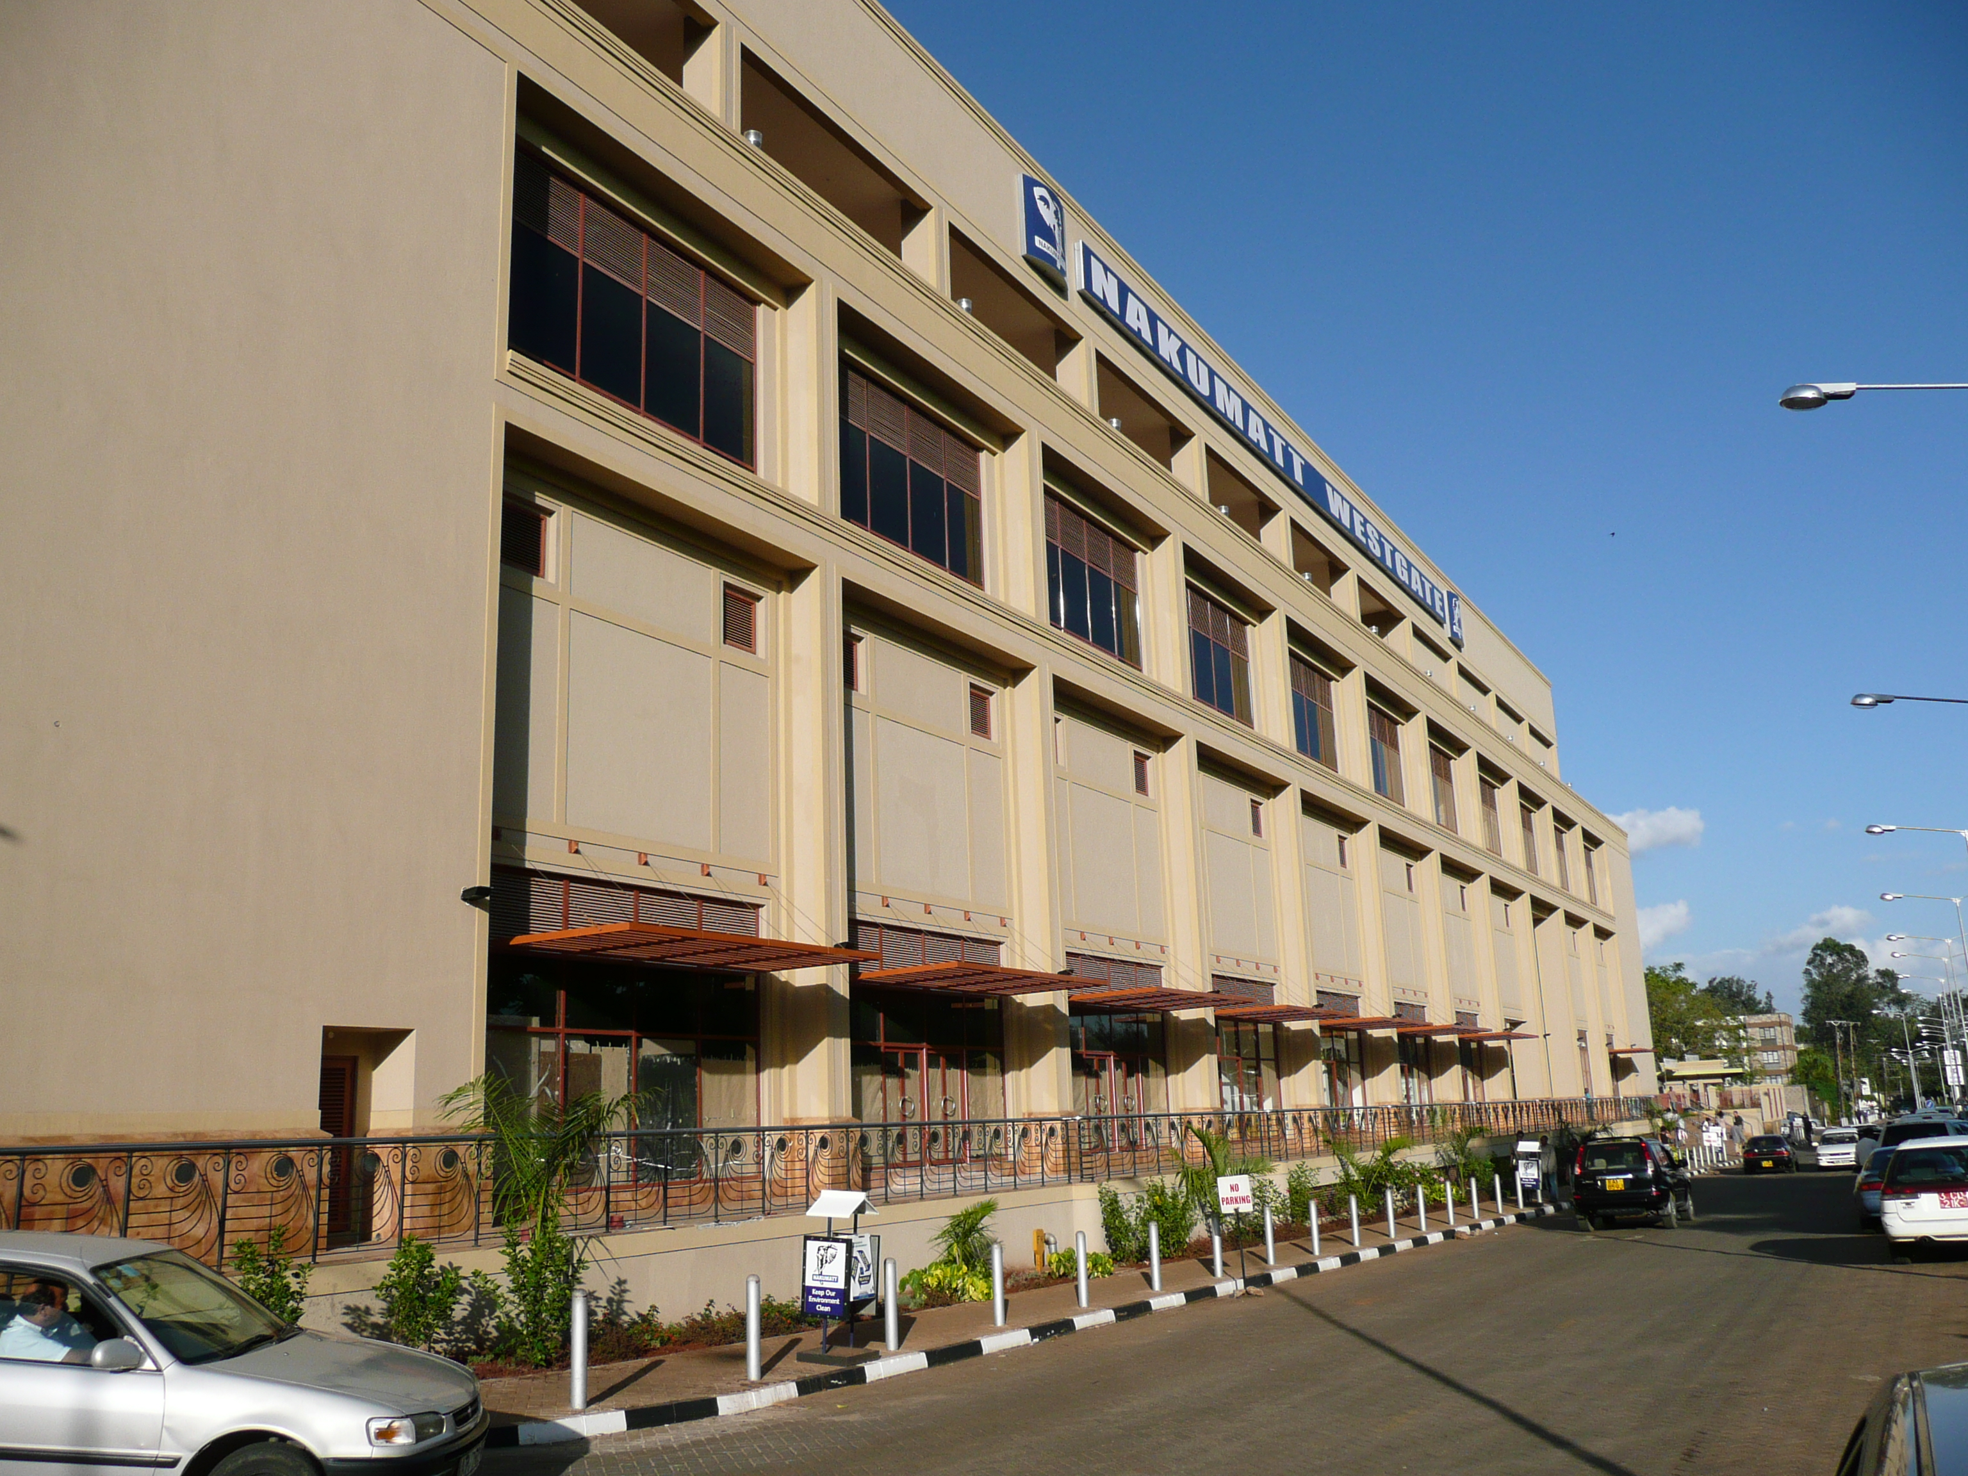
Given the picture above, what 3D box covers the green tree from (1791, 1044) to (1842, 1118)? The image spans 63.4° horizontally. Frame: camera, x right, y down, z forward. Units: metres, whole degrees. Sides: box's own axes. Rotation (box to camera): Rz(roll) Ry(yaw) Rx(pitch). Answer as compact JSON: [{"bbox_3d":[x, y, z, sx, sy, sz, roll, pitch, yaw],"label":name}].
[{"bbox_3d":[74.264,30.652,142.000,4.400,6.600,4.400,-10,-16,29],"label":"green tree"}]

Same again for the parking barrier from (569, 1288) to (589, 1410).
[{"bbox_3d":[-3.150,4.766,12.420,0.115,0.890,0.115,-10,-16,29],"label":"parking barrier"}]

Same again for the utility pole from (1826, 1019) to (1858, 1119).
[{"bbox_3d":[81.056,31.075,150.000,2.400,9.200,0.600,-10,-16,29],"label":"utility pole"}]

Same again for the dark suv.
[{"bbox_3d":[13.358,9.072,32.636,1.770,1.730,4.500,-10,-16,29],"label":"dark suv"}]

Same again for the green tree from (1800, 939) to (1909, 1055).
[{"bbox_3d":[106.596,35.501,195.000,11.000,19.500,11.500,-10,-16,29],"label":"green tree"}]

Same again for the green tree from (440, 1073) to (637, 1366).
[{"bbox_3d":[-4.378,4.728,15.799,1.650,2.650,1.700,-2,-14,0],"label":"green tree"}]

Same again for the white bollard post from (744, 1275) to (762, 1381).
[{"bbox_3d":[-2.046,5.248,14.209,0.115,0.890,0.115,-10,-16,29],"label":"white bollard post"}]

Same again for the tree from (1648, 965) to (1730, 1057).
[{"bbox_3d":[53.553,22.211,122.000,6.500,10.500,6.500,-10,-16,29],"label":"tree"}]

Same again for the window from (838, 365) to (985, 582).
[{"bbox_3d":[-1.481,-5.181,31.648,0.200,3.140,5.550,-10,-16,29],"label":"window"}]

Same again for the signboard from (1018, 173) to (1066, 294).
[{"bbox_3d":[1.586,-13.220,41.898,0.400,2.350,2.220,-10,-16,29],"label":"signboard"}]

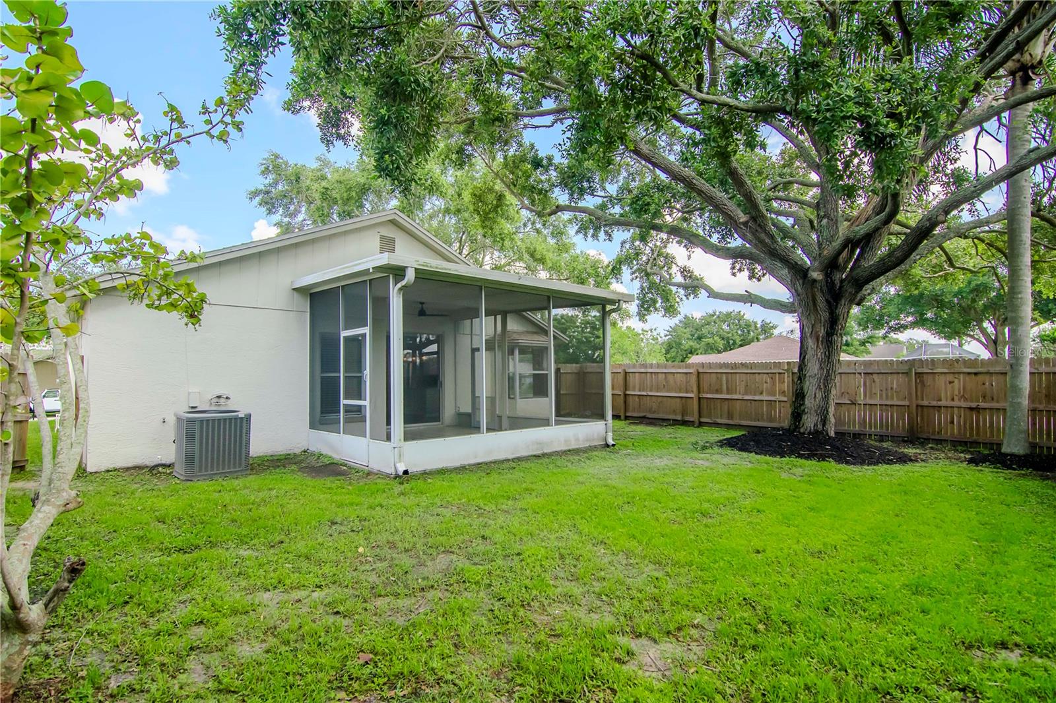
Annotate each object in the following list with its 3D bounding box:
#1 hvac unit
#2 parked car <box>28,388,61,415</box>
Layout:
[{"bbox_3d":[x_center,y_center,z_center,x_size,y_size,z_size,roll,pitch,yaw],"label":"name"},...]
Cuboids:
[{"bbox_3d":[-4.500,1.330,6.720,0.820,0.830,0.820,2,-5,-43],"label":"hvac unit"},{"bbox_3d":[-27.800,3.040,27.740,4.900,1.720,1.850,0,-4,-18],"label":"parked car"}]

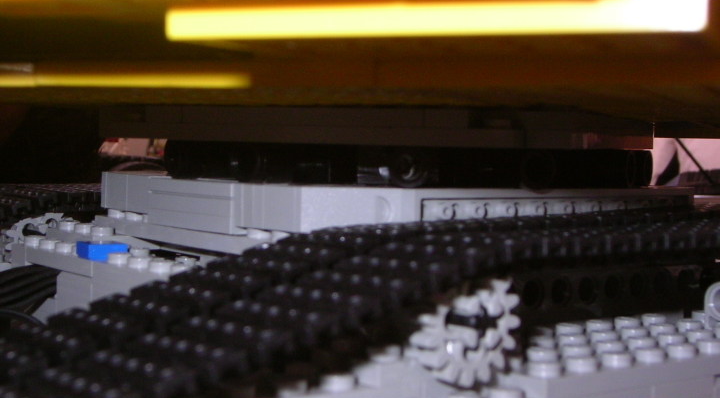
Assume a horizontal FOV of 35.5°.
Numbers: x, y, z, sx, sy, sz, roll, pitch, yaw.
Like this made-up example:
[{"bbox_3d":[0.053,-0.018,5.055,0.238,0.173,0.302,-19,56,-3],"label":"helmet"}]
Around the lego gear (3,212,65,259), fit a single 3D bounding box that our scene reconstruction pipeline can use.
[{"bbox_3d":[-0.071,0.011,0.248,0.009,0.016,0.016,0,3,-37],"label":"lego gear"}]

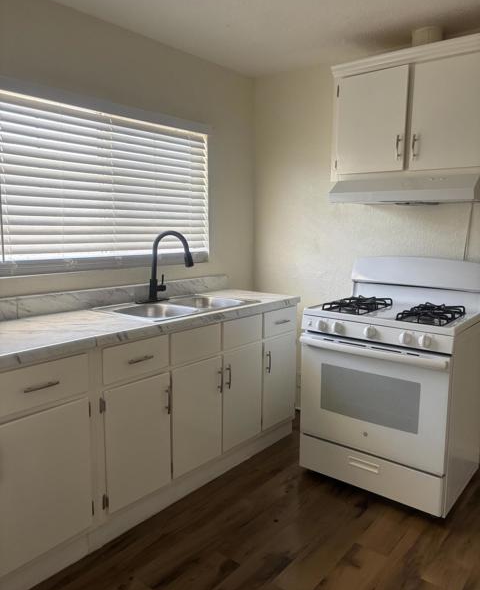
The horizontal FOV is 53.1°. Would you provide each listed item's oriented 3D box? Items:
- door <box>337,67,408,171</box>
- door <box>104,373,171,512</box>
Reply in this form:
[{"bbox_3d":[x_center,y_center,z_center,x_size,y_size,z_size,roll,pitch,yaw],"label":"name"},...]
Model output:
[{"bbox_3d":[0.719,-0.935,2.619,0.389,0.527,0.030,7,10,39],"label":"door"},{"bbox_3d":[-0.447,0.637,2.126,0.030,0.532,0.360,7,10,39],"label":"door"}]

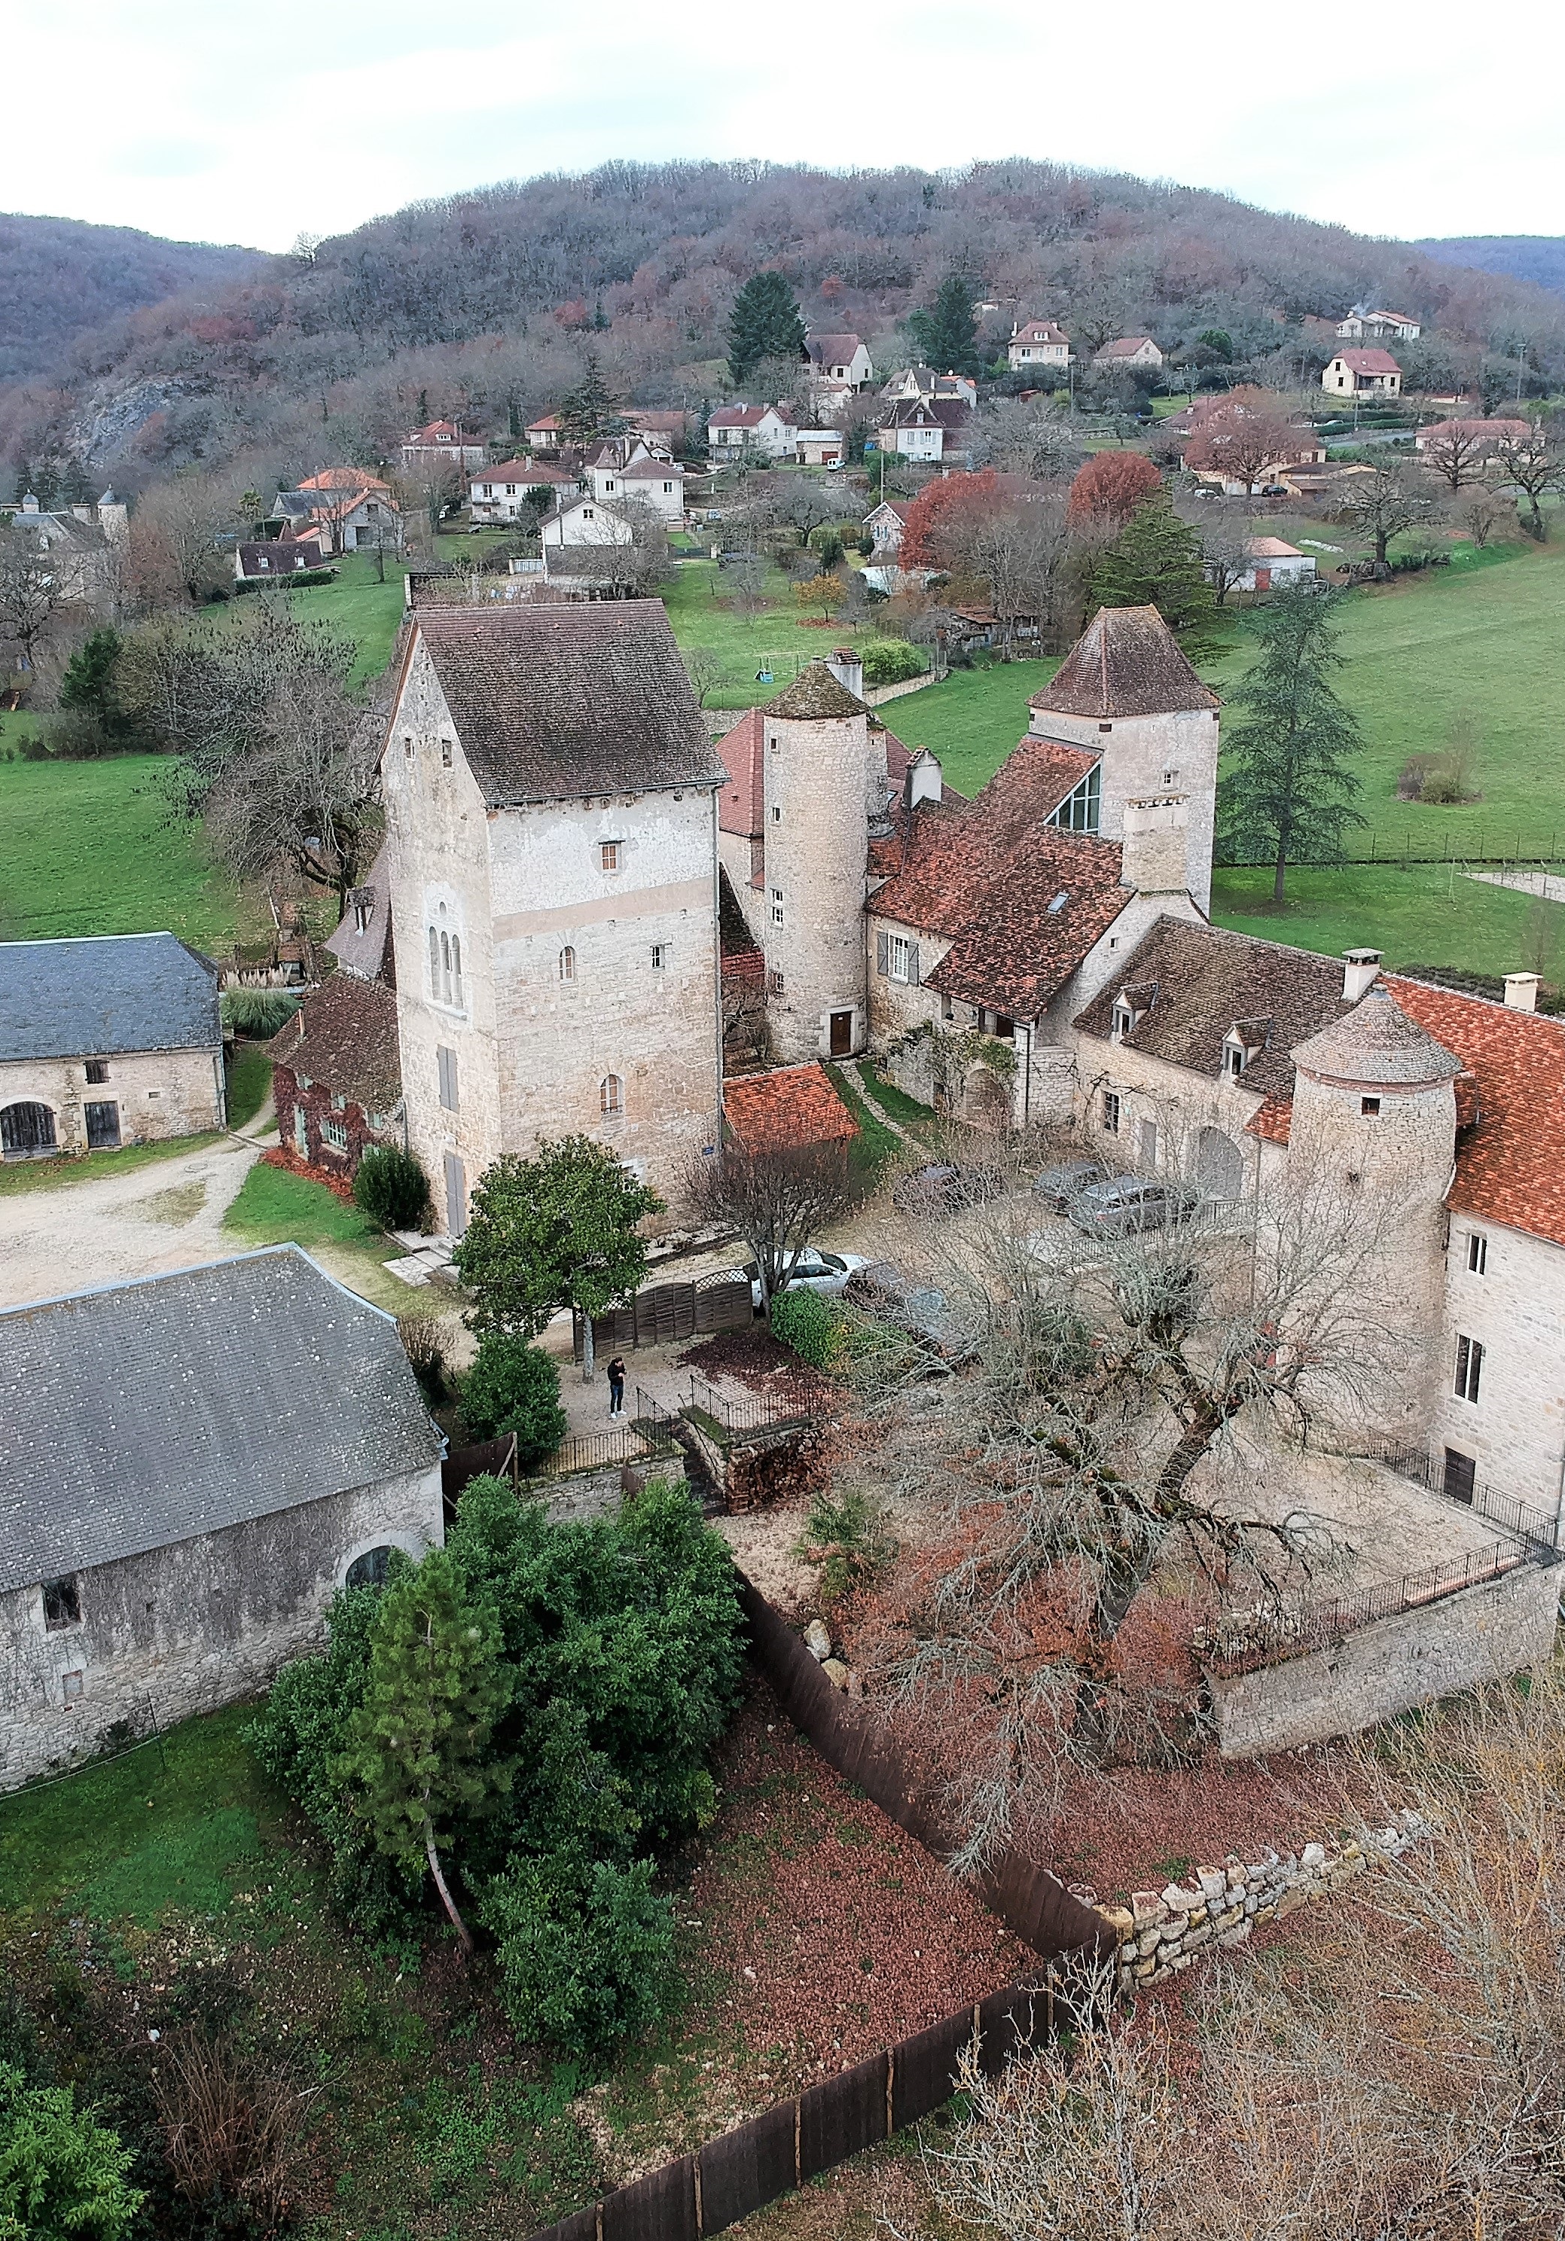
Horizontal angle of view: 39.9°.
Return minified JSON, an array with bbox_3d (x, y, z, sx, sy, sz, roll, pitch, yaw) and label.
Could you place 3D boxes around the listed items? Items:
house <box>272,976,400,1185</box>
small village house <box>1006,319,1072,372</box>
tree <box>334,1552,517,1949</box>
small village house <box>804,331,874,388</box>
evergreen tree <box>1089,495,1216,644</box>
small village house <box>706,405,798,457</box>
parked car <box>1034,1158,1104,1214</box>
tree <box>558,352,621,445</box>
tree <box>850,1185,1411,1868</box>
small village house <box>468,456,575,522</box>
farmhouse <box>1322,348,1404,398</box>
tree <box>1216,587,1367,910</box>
[{"bbox_3d":[-13.947,-1.798,80.753,6.300,6.600,9.400,-14,21,-38],"label":"house"},{"bbox_3d":[43.191,-130.163,362.963,10.300,7.770,8.800,1,17,6],"label":"small village house"},{"bbox_3d":[-6.864,12.558,42.278,3.500,8.500,3.400,-1,16,0],"label":"tree"},{"bbox_3d":[9.330,-121.482,345.000,9.500,9.200,7.400,9,19,31],"label":"small village house"},{"bbox_3d":[28.506,-41.374,165.208,11.200,13.030,11.000,-1,17,0],"label":"evergreen tree"},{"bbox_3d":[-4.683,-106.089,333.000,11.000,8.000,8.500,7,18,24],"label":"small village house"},{"bbox_3d":[11.537,2.426,80.242,4.000,1.450,1.750,-11,19,-30],"label":"parked car"},{"bbox_3d":[-27.908,-102.645,308.190,9.000,12.980,9.000,-1,16,0],"label":"tree"},{"bbox_3d":[7.436,9.101,48.305,12.000,13.500,11.500,-1,16,0],"label":"tree"},{"bbox_3d":[-33.653,-81.491,279.000,13.400,8.000,10.000,-1,16,-2],"label":"small village house"},{"bbox_3d":[89.061,-114.507,331.301,10.500,7.120,8.200,-8,19,-24],"label":"farmhouse"},{"bbox_3d":[28.671,-20.734,119.542,8.150,17.620,8.150,-1,16,0],"label":"tree"}]

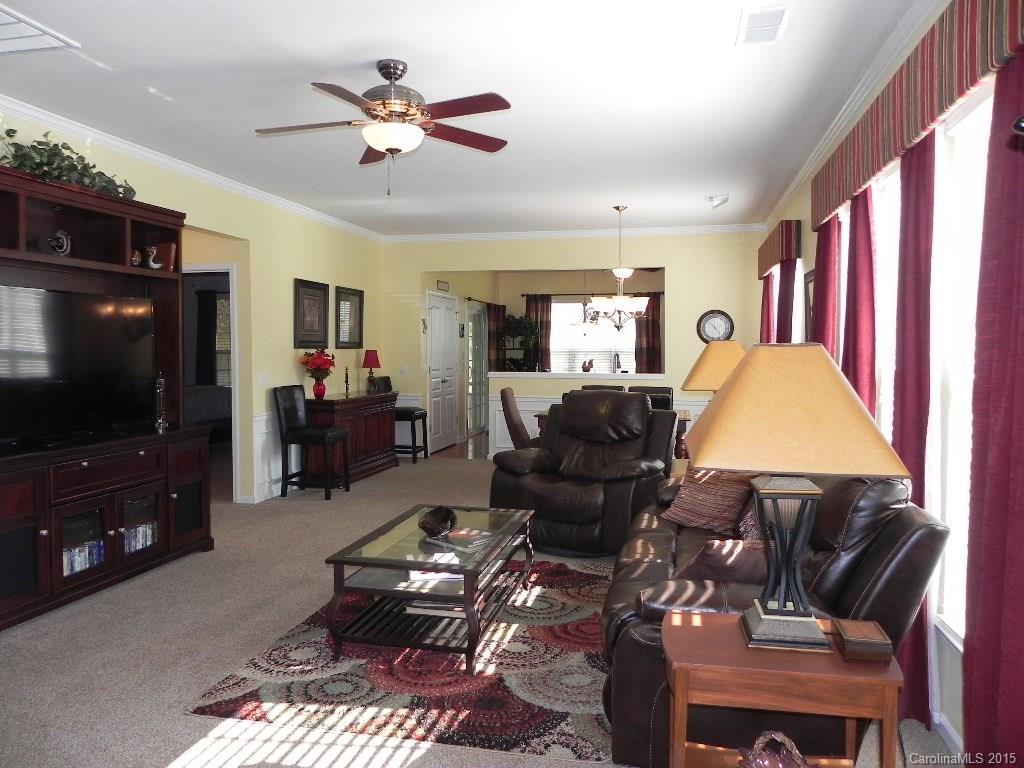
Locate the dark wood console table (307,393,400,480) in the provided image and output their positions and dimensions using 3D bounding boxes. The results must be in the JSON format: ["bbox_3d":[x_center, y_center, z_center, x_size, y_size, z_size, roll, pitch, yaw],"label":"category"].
[{"bbox_3d":[-1.687,0.555,8.202,0.440,0.860,1.600,1,3,12],"label":"dark wood console table"}]

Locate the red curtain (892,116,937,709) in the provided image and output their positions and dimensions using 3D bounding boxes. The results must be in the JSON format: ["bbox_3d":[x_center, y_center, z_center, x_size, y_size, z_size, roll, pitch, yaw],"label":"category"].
[{"bbox_3d":[1.525,0.146,2.942,0.110,2.200,0.400,1,3,12],"label":"red curtain"}]

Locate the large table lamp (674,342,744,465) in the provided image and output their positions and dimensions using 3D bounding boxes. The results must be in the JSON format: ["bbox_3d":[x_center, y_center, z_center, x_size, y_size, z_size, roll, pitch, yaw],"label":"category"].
[{"bbox_3d":[1.409,0.168,5.162,0.530,0.820,0.530,1,3,12],"label":"large table lamp"}]

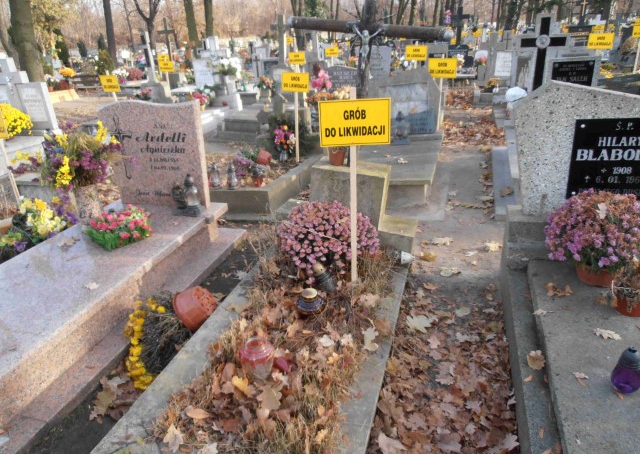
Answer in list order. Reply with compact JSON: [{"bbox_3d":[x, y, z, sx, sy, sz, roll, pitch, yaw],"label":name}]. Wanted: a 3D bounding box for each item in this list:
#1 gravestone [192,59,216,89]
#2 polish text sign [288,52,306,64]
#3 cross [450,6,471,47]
[{"bbox_3d":[-2.768,-3.745,10.824,0.540,0.680,0.120,4,25,17],"label":"gravestone"},{"bbox_3d":[-0.455,-3.380,8.900,0.355,0.240,0.020,0,24,9],"label":"polish text sign"},{"bbox_3d":[4.433,-6.295,14.000,0.580,1.300,0.120,2,24,13],"label":"cross"}]

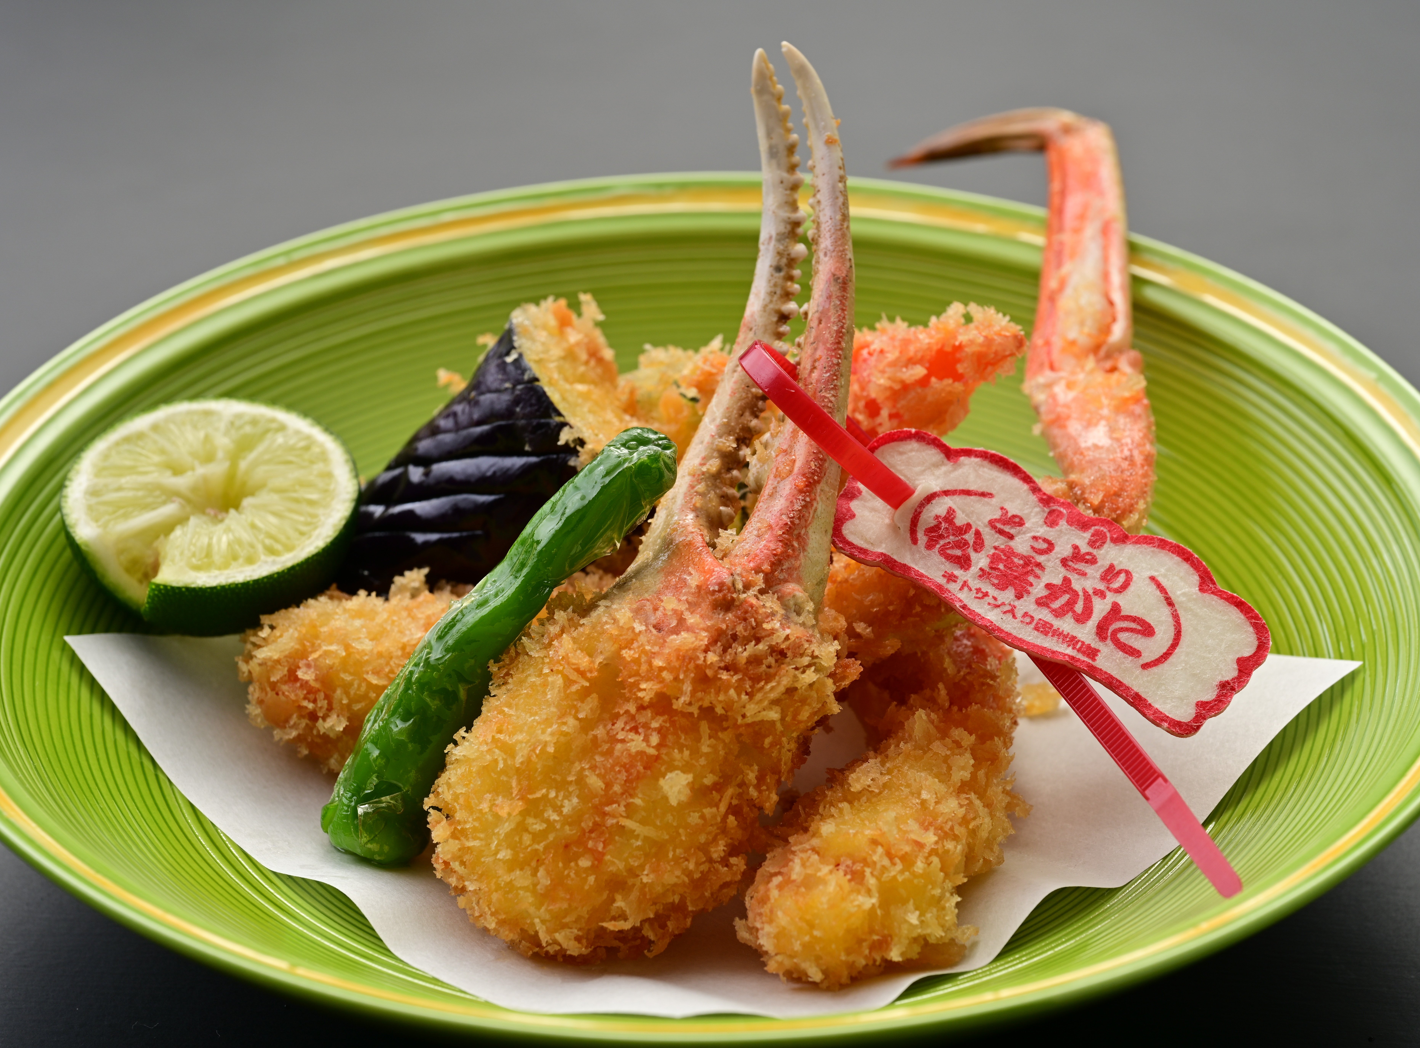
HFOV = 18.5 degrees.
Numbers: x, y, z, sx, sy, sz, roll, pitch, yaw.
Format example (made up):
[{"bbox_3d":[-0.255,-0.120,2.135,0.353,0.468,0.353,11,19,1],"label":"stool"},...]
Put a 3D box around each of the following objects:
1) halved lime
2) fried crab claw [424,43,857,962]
[{"bbox_3d":[-0.083,0.005,0.736,0.049,0.025,0.049,0,38,0],"label":"halved lime"},{"bbox_3d":[0.000,-0.001,0.682,0.057,0.148,0.046,18,-4,0],"label":"fried crab claw"}]

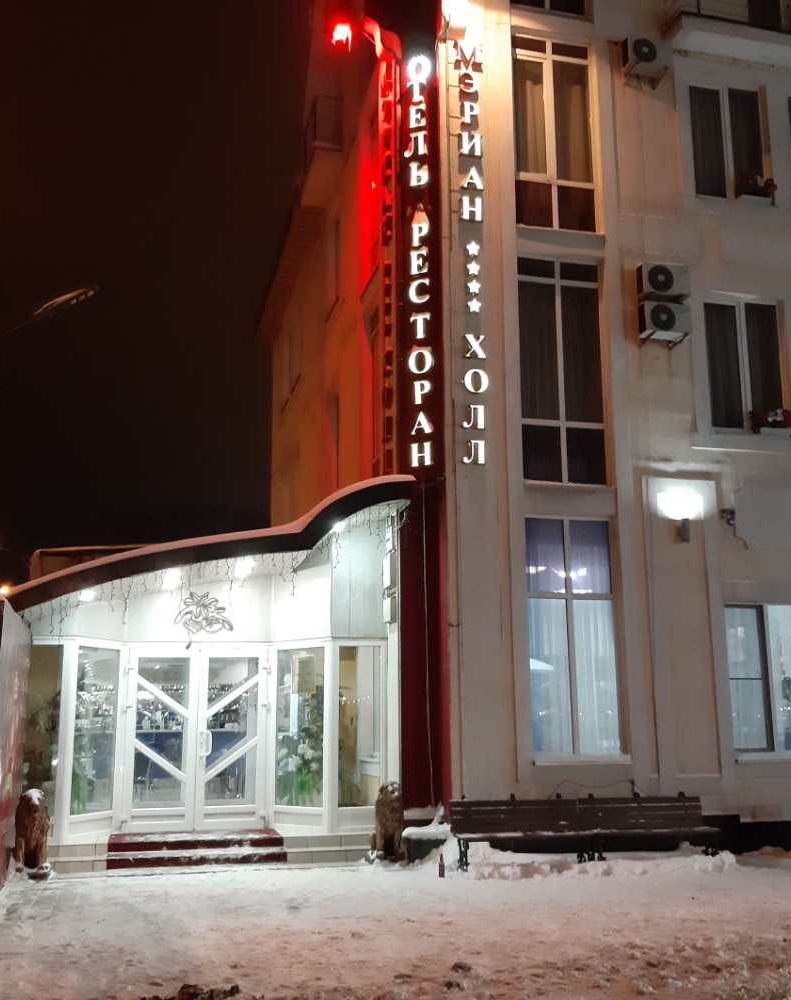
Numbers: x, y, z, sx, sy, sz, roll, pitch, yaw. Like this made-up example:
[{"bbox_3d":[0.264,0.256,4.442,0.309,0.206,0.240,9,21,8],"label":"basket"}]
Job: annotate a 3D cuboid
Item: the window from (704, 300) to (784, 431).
[{"bbox_3d":[4.833,-1.857,14.471,1.180,1.830,0.150,3,-12,-14],"label":"window"}]

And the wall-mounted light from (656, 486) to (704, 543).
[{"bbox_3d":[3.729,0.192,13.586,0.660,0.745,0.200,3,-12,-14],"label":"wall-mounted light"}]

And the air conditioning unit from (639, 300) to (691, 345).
[{"bbox_3d":[3.581,-2.376,13.862,0.677,0.410,0.240,3,-12,-14],"label":"air conditioning unit"}]

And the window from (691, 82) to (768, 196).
[{"bbox_3d":[4.814,-5.168,15.153,1.180,1.740,0.150,3,-12,-14],"label":"window"}]

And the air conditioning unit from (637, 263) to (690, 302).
[{"bbox_3d":[3.586,-2.913,13.971,0.694,0.416,0.240,3,-12,-14],"label":"air conditioning unit"}]

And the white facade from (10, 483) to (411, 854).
[{"bbox_3d":[-2.083,1.862,12.138,4.356,4.214,1.400,3,-12,-14],"label":"white facade"}]

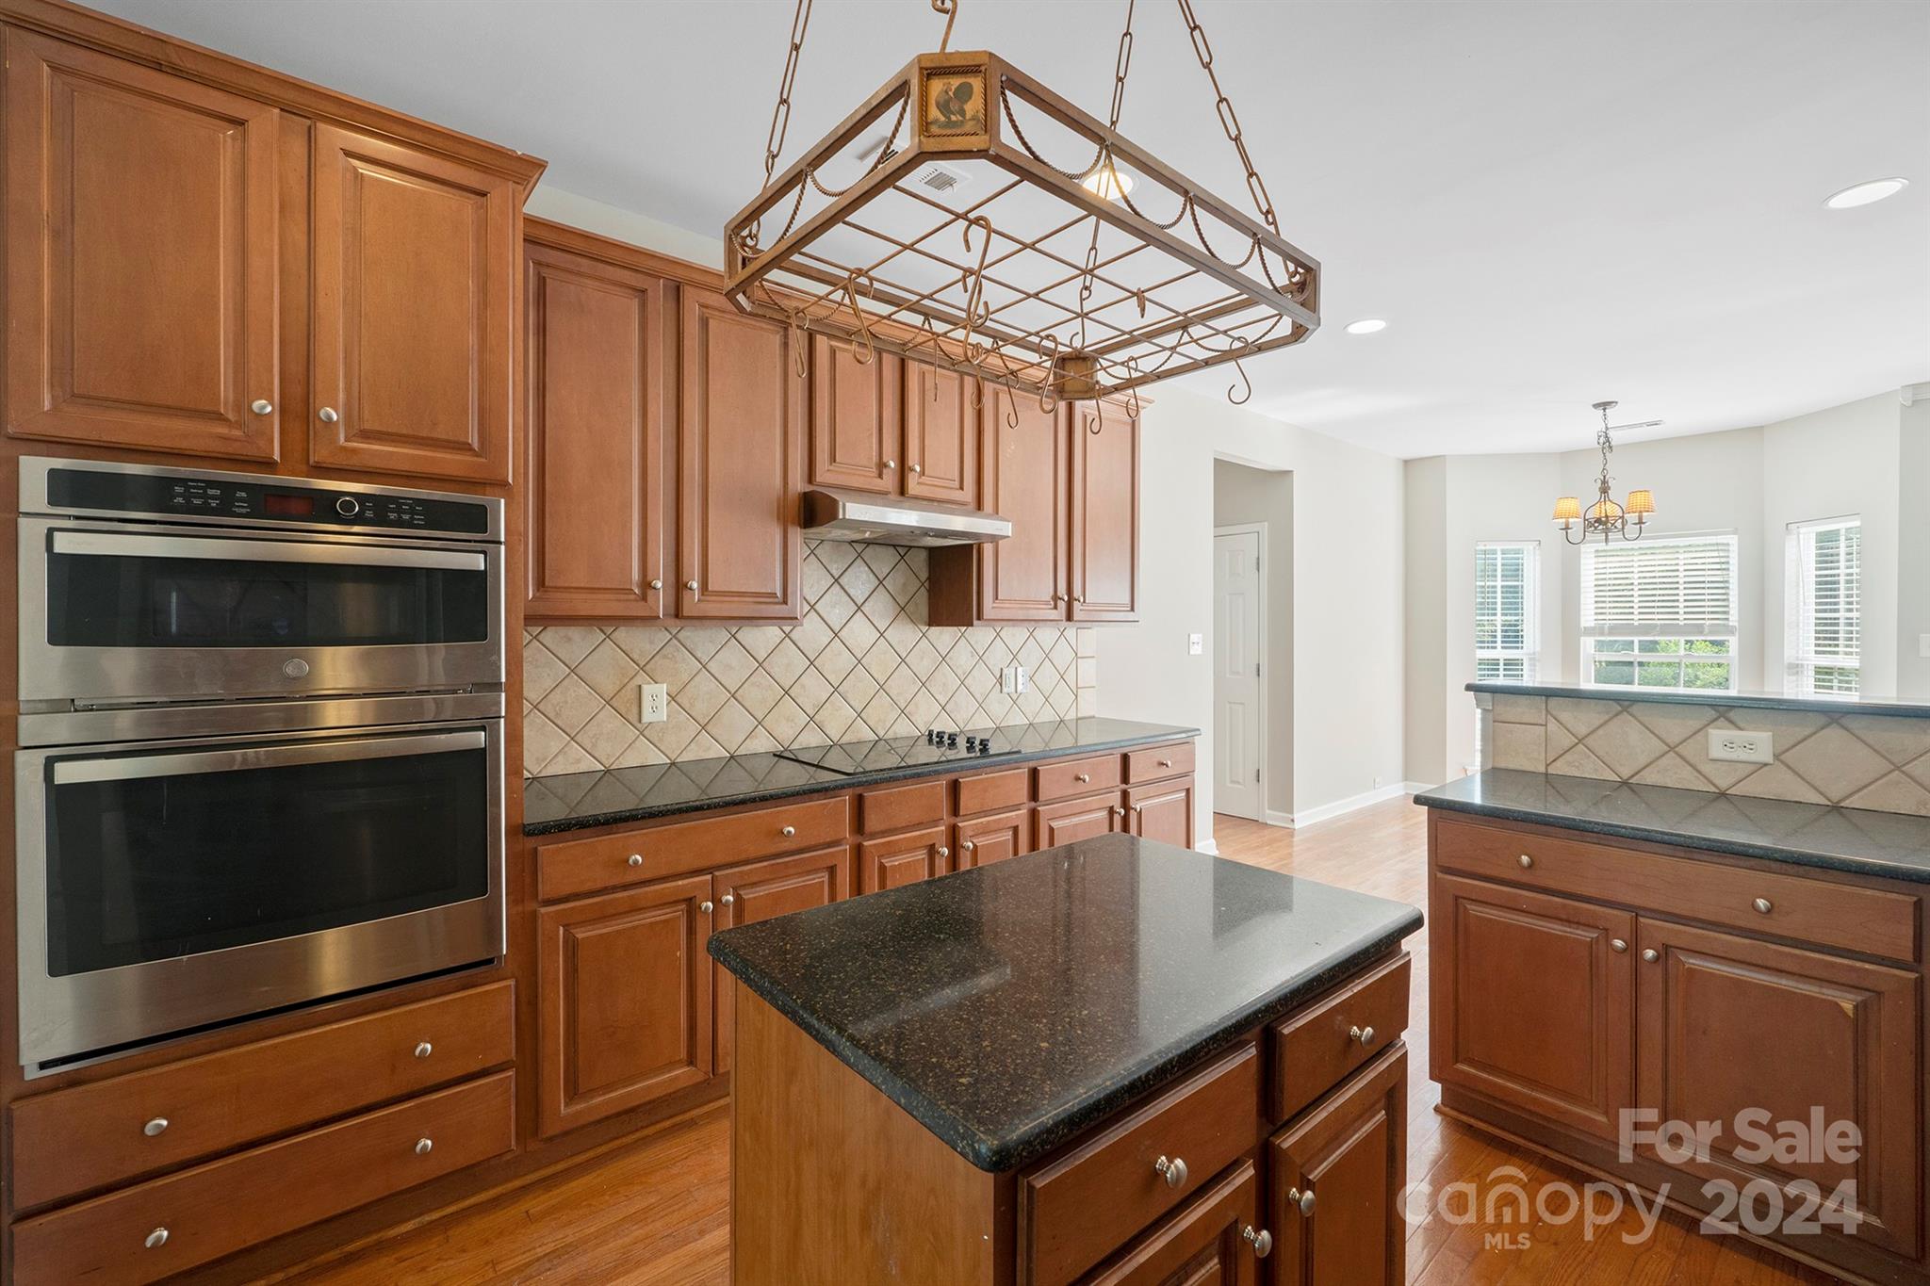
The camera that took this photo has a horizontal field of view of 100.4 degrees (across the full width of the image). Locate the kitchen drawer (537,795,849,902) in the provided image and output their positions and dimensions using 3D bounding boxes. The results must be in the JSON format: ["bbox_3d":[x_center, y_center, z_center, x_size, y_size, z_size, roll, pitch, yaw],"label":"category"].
[{"bbox_3d":[-0.800,0.550,2.345,0.870,0.130,0.350,-1,1,-40],"label":"kitchen drawer"}]

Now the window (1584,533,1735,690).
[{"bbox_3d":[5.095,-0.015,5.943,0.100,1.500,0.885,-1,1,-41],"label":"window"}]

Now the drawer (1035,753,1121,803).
[{"bbox_3d":[0.335,0.542,3.399,0.484,0.138,0.420,-1,1,-39],"label":"drawer"}]

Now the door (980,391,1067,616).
[{"bbox_3d":[0.262,-0.600,3.383,0.485,1.010,0.040,-1,1,-40],"label":"door"}]

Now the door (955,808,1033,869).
[{"bbox_3d":[0.105,0.905,2.889,0.335,0.560,0.040,-1,1,-40],"label":"door"}]

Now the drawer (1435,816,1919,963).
[{"bbox_3d":[1.699,0.550,1.995,0.350,0.130,0.850,-1,1,-41],"label":"drawer"}]

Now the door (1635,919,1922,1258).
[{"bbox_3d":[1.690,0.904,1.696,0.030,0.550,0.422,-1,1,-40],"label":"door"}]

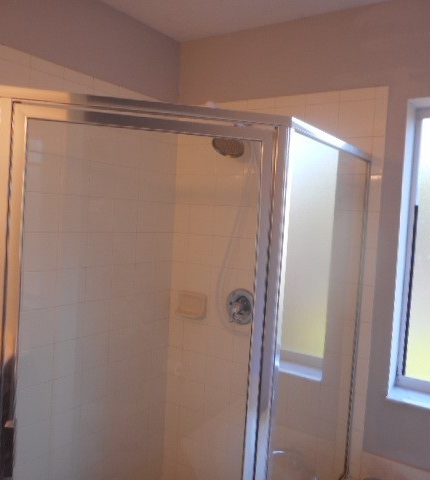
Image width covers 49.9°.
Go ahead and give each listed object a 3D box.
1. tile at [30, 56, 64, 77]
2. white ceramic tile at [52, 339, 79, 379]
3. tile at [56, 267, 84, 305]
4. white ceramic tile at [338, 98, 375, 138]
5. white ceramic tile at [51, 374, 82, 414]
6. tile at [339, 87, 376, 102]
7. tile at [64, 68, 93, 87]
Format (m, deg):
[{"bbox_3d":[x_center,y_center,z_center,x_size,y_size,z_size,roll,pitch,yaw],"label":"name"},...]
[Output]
[{"bbox_3d":[-0.652,-0.671,1.800,0.010,0.049,0.152,5,4,34],"label":"tile"},{"bbox_3d":[-0.632,0.504,1.986,0.010,0.152,0.152,5,4,34],"label":"white ceramic tile"},{"bbox_3d":[-0.615,0.197,1.970,0.010,0.152,0.152,5,4,34],"label":"tile"},{"bbox_3d":[0.591,-0.506,1.935,0.152,0.152,0.010,5,4,34],"label":"white ceramic tile"},{"bbox_3d":[-0.641,0.657,1.993,0.010,0.152,0.152,5,4,34],"label":"white ceramic tile"},{"bbox_3d":[0.597,-0.609,1.930,0.152,0.052,0.010,5,4,34],"label":"tile"},{"bbox_3d":[-0.566,-0.673,1.925,0.010,0.049,0.152,5,4,34],"label":"tile"}]

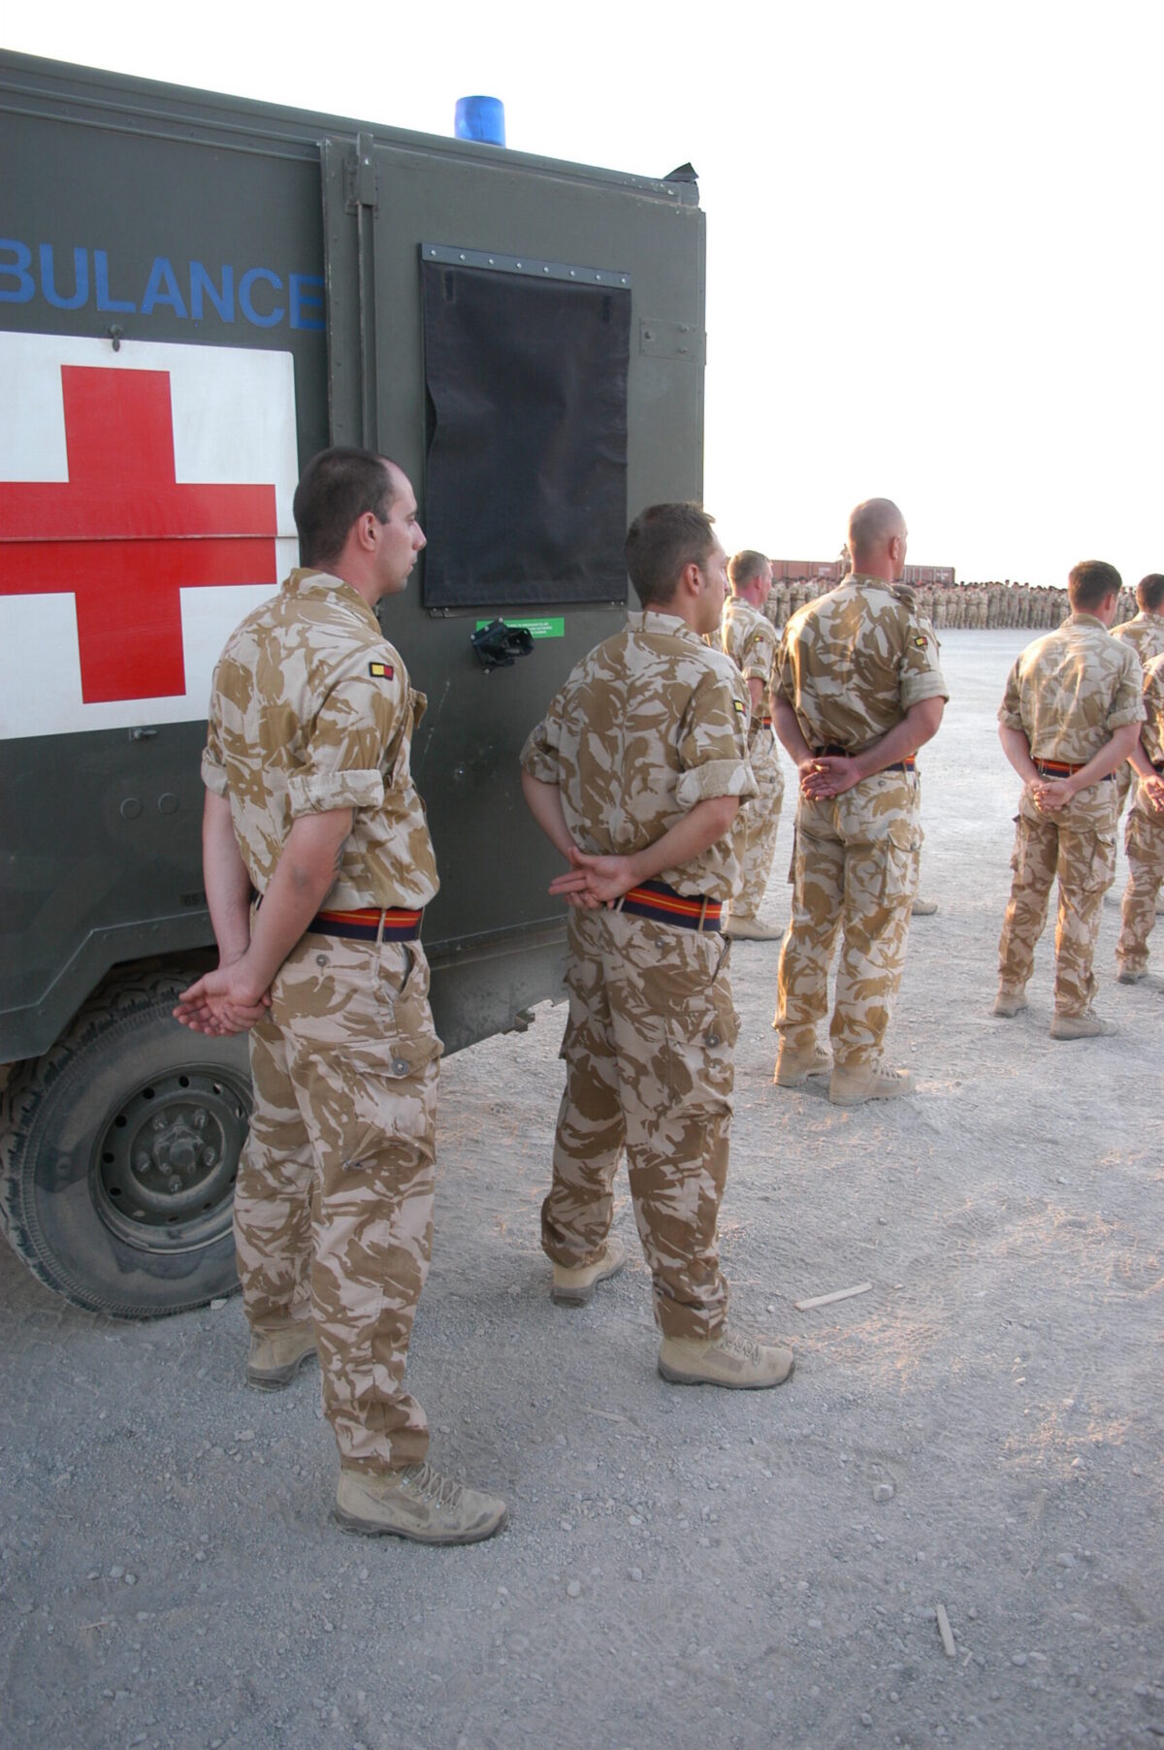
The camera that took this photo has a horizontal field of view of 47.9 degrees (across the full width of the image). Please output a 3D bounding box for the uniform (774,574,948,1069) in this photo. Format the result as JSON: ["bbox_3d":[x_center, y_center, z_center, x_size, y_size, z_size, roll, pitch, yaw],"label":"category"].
[{"bbox_3d":[0.820,-0.147,4.093,0.374,1.539,0.542,-8,15,-34],"label":"uniform"}]

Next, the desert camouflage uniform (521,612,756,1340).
[{"bbox_3d":[0.150,0.197,2.766,0.380,1.476,0.550,-8,15,-32],"label":"desert camouflage uniform"}]

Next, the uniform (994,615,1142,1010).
[{"bbox_3d":[1.811,-0.244,4.949,0.388,1.469,0.561,-7,14,-30],"label":"uniform"}]

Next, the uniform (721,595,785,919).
[{"bbox_3d":[0.740,-0.558,6.179,0.380,1.498,0.550,-7,14,-29],"label":"uniform"}]

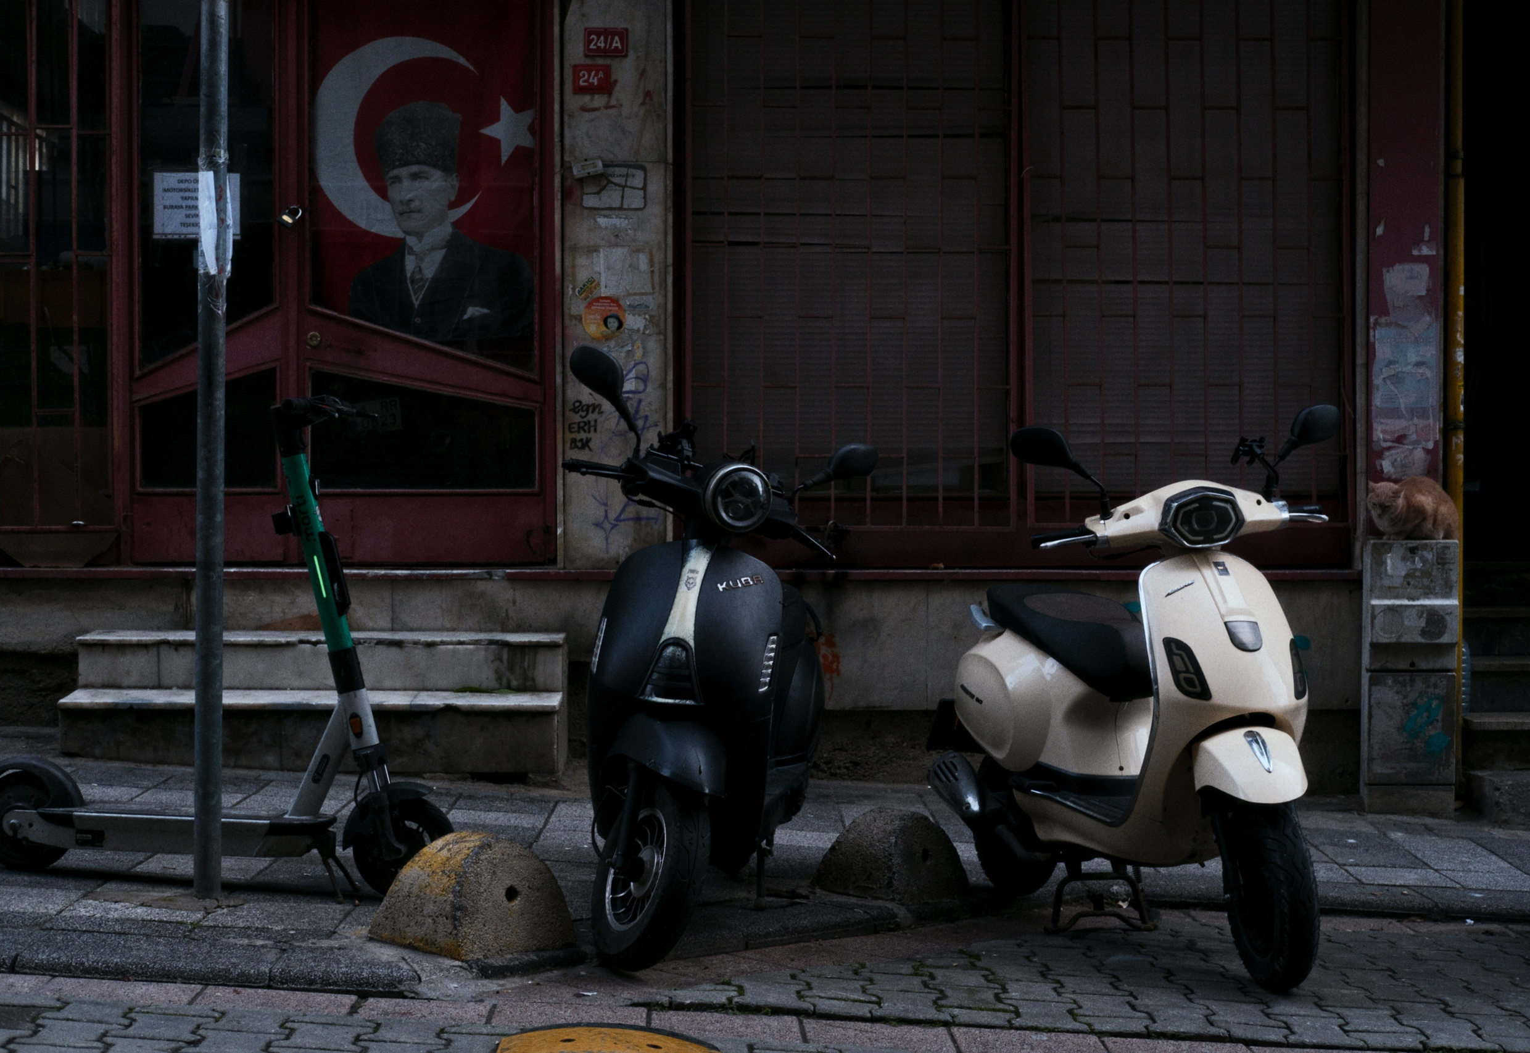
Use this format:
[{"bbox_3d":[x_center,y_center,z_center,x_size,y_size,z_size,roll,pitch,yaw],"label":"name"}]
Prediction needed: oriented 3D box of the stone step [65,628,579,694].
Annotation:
[{"bbox_3d":[-1.439,0.450,7.630,1.570,0.170,0.250,0,2,0],"label":"stone step"}]

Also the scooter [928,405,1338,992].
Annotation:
[{"bbox_3d":[0.895,0.372,5.900,0.800,1.300,1.800,-1,2,-21],"label":"scooter"}]

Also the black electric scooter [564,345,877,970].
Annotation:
[{"bbox_3d":[-0.050,0.265,5.800,0.740,1.350,1.800,4,2,9],"label":"black electric scooter"}]

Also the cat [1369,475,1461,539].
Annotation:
[{"bbox_3d":[2.146,-0.061,7.680,0.340,0.210,0.190,-1,2,-35],"label":"cat"}]

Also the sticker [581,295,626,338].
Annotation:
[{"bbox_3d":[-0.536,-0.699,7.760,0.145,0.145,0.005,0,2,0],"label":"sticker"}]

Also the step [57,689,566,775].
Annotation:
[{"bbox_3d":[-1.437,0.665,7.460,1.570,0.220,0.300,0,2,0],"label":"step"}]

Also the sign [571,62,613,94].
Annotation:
[{"bbox_3d":[-0.574,-1.486,7.730,0.125,0.095,0.012,0,2,0],"label":"sign"}]

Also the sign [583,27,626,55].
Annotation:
[{"bbox_3d":[-0.526,-1.610,7.730,0.143,0.095,0.012,0,2,0],"label":"sign"}]

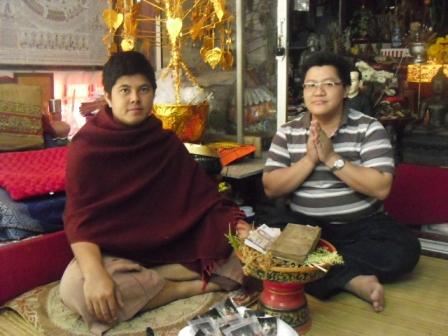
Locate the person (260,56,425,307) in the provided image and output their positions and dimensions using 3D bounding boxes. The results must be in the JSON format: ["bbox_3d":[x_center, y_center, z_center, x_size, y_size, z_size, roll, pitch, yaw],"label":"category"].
[{"bbox_3d":[0.385,-0.024,1.710,0.660,0.850,0.650,2,7,15],"label":"person"}]

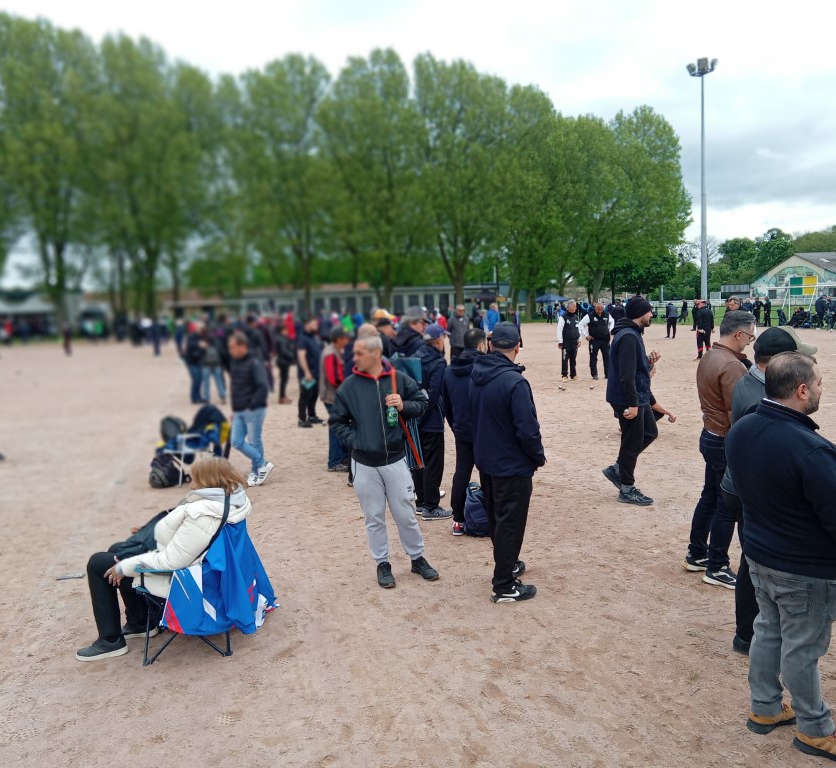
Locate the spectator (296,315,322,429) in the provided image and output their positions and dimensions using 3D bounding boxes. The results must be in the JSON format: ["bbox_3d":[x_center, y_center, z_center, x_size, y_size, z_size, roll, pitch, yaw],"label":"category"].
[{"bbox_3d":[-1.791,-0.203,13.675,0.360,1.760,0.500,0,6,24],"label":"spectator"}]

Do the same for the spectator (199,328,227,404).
[{"bbox_3d":[-4.257,-0.381,17.126,0.400,1.600,0.500,1,6,30],"label":"spectator"}]

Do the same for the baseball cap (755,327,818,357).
[{"bbox_3d":[1.822,-0.210,4.100,0.270,0.140,0.185,-1,5,5],"label":"baseball cap"}]

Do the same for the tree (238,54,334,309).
[{"bbox_3d":[-12.310,-17.698,77.833,9.500,25.349,9.500,-2,5,0],"label":"tree"}]

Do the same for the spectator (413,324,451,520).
[{"bbox_3d":[0.072,0.335,7.272,0.420,1.690,0.500,-4,6,-20],"label":"spectator"}]

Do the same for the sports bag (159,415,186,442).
[{"bbox_3d":[-2.745,0.522,9.300,0.240,0.360,0.290,-7,7,-41],"label":"sports bag"}]

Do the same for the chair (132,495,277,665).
[{"bbox_3d":[-1.184,1.050,4.681,0.720,0.840,0.720,-3,5,-8],"label":"chair"}]

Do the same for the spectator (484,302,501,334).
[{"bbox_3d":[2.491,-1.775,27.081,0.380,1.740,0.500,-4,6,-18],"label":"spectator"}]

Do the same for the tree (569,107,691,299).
[{"bbox_3d":[22.719,-18.263,88.974,11.800,22.296,11.500,-2,5,0],"label":"tree"}]

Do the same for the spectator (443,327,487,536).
[{"bbox_3d":[0.431,0.359,6.841,0.530,1.700,0.400,1,6,30],"label":"spectator"}]

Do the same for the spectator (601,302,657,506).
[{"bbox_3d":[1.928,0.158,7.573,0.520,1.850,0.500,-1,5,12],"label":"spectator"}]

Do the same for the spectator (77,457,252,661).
[{"bbox_3d":[-1.420,0.941,4.631,0.950,1.060,0.600,-3,5,-16],"label":"spectator"}]

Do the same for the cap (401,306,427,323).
[{"bbox_3d":[-0.024,-0.659,7.850,0.270,0.145,0.185,-4,6,-19],"label":"cap"}]

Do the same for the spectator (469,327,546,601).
[{"bbox_3d":[0.579,0.477,5.362,0.370,1.740,0.500,-7,7,-43],"label":"spectator"}]

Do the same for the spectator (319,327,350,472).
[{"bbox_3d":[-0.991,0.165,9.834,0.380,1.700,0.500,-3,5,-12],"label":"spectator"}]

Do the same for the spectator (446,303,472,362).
[{"bbox_3d":[0.940,-0.898,18.732,0.550,1.760,0.360,-2,5,0],"label":"spectator"}]

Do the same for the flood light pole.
[{"bbox_3d":[18.584,-12.427,54.202,1.900,17.330,1.400,0,6,20],"label":"flood light pole"}]

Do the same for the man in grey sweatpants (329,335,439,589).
[{"bbox_3d":[-0.220,0.498,5.581,0.680,1.700,0.450,-4,6,-17],"label":"man in grey sweatpants"}]

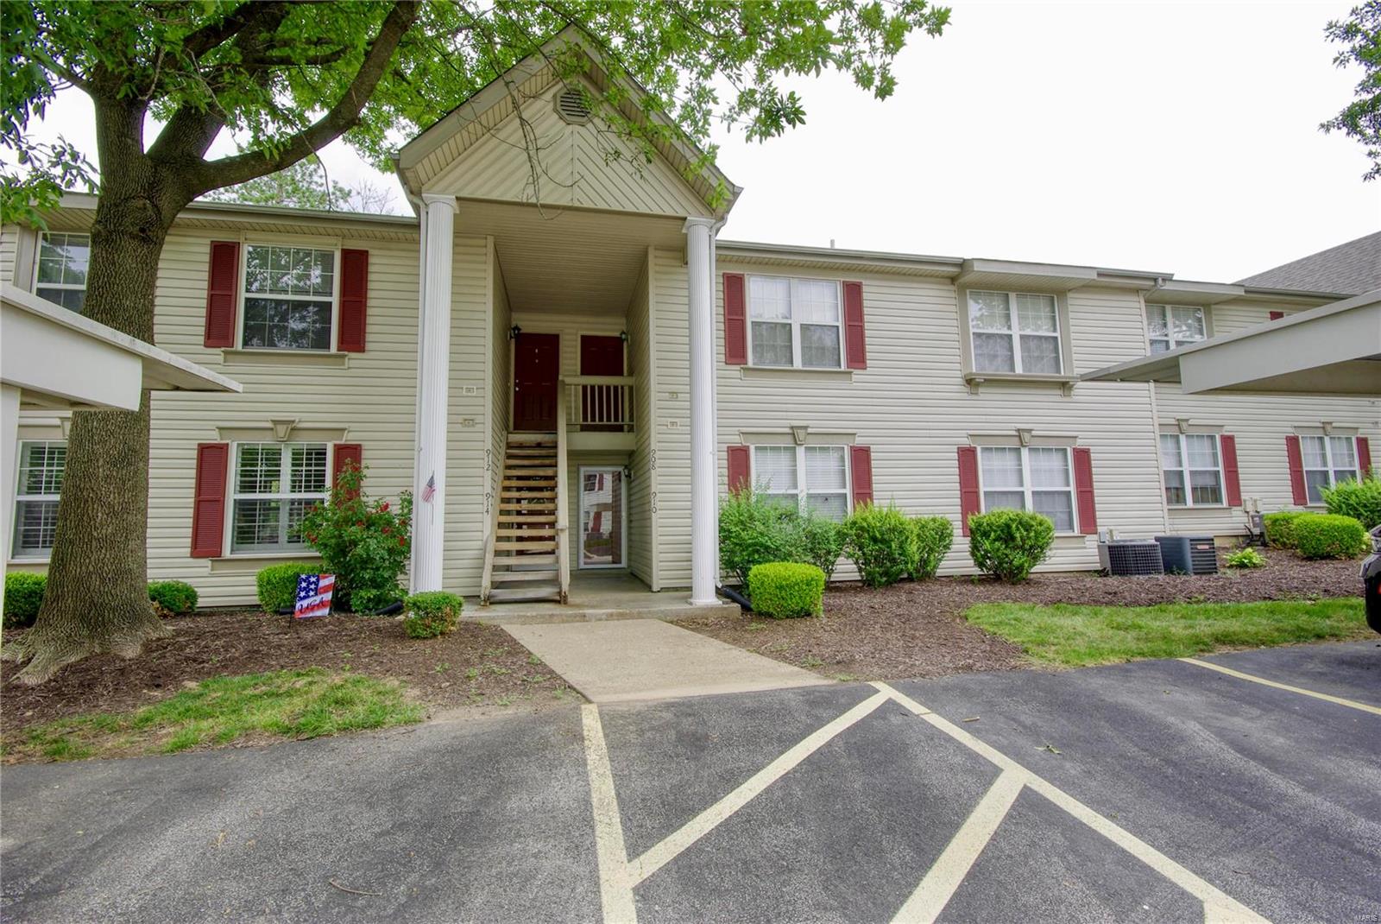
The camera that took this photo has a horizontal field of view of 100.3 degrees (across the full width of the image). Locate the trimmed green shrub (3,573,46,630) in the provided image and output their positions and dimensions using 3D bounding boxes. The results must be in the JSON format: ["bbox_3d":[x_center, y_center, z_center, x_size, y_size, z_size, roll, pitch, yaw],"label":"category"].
[{"bbox_3d":[-7.756,1.604,6.684,0.800,0.580,0.780,0,-6,-10],"label":"trimmed green shrub"}]

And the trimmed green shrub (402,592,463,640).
[{"bbox_3d":[-2.648,1.562,5.939,0.570,0.430,0.560,0,-6,-10],"label":"trimmed green shrub"}]

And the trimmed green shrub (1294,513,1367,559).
[{"bbox_3d":[11.646,1.356,10.485,0.847,0.793,0.847,0,-6,-11],"label":"trimmed green shrub"}]

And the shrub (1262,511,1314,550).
[{"bbox_3d":[11.878,1.349,11.442,0.800,0.730,0.750,0,-6,-10],"label":"shrub"}]

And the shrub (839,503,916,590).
[{"bbox_3d":[2.820,1.237,8.614,1.020,1.230,0.960,0,-6,-10],"label":"shrub"}]

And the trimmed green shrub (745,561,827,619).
[{"bbox_3d":[1.222,1.646,7.465,0.966,0.652,0.888,0,-6,-11],"label":"trimmed green shrub"}]

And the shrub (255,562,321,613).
[{"bbox_3d":[-4.987,1.568,7.232,0.712,0.589,0.676,0,-6,-11],"label":"shrub"}]

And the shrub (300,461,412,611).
[{"bbox_3d":[-4.171,0.933,7.210,1.200,1.840,1.080,0,-6,-10],"label":"shrub"}]

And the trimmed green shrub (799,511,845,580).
[{"bbox_3d":[1.857,1.246,8.582,0.836,1.017,0.836,0,-6,-11],"label":"trimmed green shrub"}]

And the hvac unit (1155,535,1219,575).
[{"bbox_3d":[8.228,1.522,9.556,0.570,0.585,0.600,0,-6,-10],"label":"hvac unit"}]

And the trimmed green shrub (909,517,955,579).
[{"bbox_3d":[3.619,1.332,8.918,0.809,1.000,0.809,0,-6,-11],"label":"trimmed green shrub"}]

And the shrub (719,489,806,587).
[{"bbox_3d":[0.985,1.138,8.249,1.291,1.462,1.227,0,-6,-11],"label":"shrub"}]

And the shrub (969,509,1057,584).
[{"bbox_3d":[5.035,1.311,9.043,1.150,1.133,1.093,0,-6,-11],"label":"shrub"}]

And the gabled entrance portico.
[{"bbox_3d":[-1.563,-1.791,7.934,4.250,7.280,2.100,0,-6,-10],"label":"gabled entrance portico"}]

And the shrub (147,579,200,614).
[{"bbox_3d":[-6.435,1.657,7.074,0.640,0.410,0.600,0,-6,-10],"label":"shrub"}]

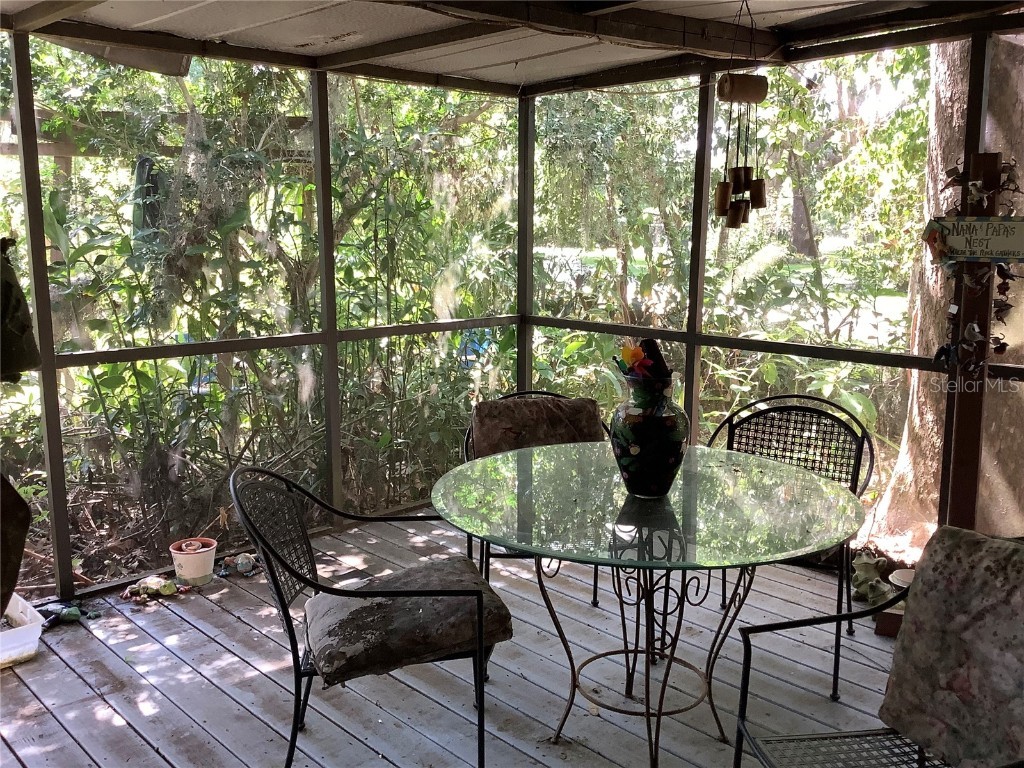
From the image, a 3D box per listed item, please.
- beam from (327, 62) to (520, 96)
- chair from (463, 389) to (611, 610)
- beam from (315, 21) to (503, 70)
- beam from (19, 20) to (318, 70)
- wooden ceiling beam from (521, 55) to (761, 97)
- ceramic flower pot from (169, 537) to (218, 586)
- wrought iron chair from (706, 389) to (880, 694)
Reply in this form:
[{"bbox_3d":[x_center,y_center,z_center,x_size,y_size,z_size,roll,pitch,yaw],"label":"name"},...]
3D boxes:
[{"bbox_3d":[-0.402,-1.474,4.451,1.249,0.067,0.074,-9,13,-43],"label":"beam"},{"bbox_3d":[0.136,0.473,3.159,0.589,0.822,0.624,-2,10,-13],"label":"chair"},{"bbox_3d":[-0.413,-1.314,3.558,0.050,0.063,1.208,-9,13,-43],"label":"beam"},{"bbox_3d":[-1.289,-1.324,3.585,1.228,0.067,0.074,-9,13,-43],"label":"beam"},{"bbox_3d":[0.563,-1.453,4.315,0.074,0.070,1.480,-9,13,-43],"label":"wooden ceiling beam"},{"bbox_3d":[-1.286,0.725,3.718,0.188,0.143,0.188,0,10,0],"label":"ceramic flower pot"},{"bbox_3d":[0.891,0.481,3.101,0.589,0.822,0.624,5,11,30],"label":"wrought iron chair"}]

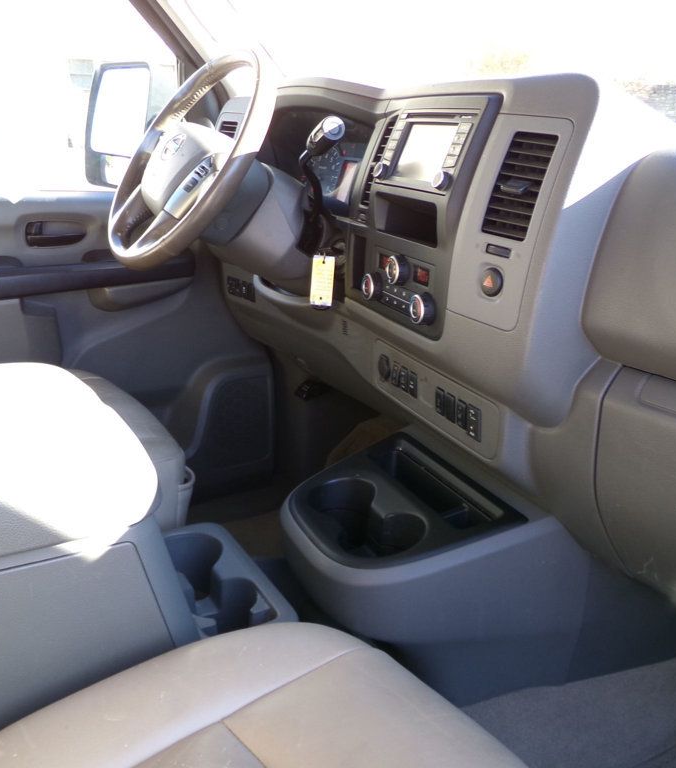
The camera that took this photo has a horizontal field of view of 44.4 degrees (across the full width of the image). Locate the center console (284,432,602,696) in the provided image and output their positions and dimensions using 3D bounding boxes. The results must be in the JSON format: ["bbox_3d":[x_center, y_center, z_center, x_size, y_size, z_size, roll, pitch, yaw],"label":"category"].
[{"bbox_3d":[0.063,0.199,0.985,0.300,0.215,0.340,-8,20,-23],"label":"center console"}]

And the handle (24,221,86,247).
[{"bbox_3d":[-0.556,-0.296,1.630,0.120,0.050,0.030,-8,20,-23],"label":"handle"}]

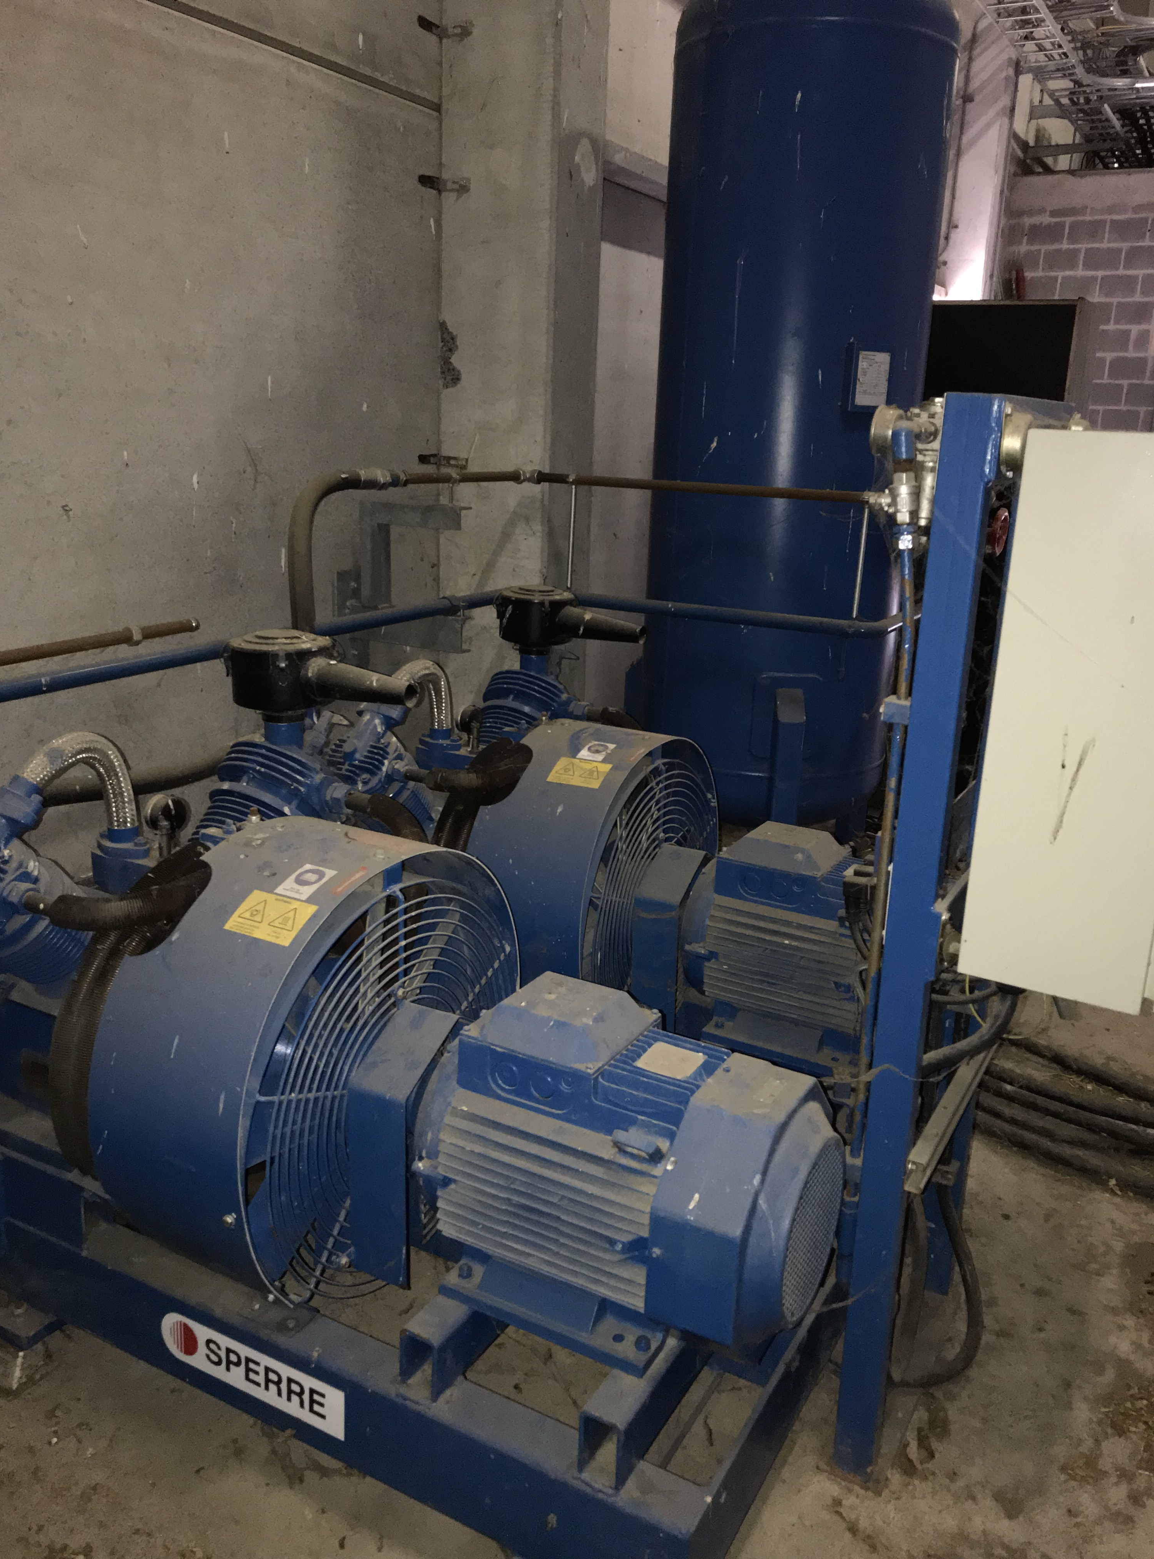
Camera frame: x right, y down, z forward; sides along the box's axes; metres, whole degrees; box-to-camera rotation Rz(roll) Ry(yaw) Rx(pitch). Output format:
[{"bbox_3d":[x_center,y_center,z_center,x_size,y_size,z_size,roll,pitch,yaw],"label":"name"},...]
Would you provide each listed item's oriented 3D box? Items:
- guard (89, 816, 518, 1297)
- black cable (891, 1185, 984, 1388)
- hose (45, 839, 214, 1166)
[{"bbox_3d":[-0.418,0.467,2.214,0.351,0.750,0.784,10,16,27],"label":"guard"},{"bbox_3d":[0.628,0.867,2.139,0.140,0.336,0.134,10,16,27],"label":"black cable"},{"bbox_3d":[-0.742,0.380,2.057,0.196,0.504,0.291,10,16,27],"label":"hose"}]

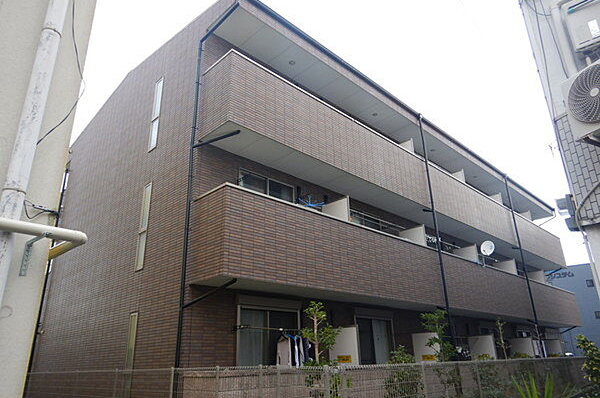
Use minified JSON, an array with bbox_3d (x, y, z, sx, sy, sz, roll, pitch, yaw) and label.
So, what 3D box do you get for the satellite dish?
[{"bbox_3d":[6.305,1.662,13.965,0.335,0.517,0.477,18,-28,-40],"label":"satellite dish"}]

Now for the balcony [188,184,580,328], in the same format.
[{"bbox_3d":[5.634,2.967,13.366,19.958,1.502,0.979,18,-29,-41],"label":"balcony"}]

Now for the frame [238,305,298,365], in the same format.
[{"bbox_3d":[-0.559,3.100,7.930,1.643,1.978,0.112,18,-29,-41],"label":"frame"}]

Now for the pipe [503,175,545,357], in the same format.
[{"bbox_3d":[8.804,2.861,16.213,0.090,8.500,0.090,18,-29,-41],"label":"pipe"}]

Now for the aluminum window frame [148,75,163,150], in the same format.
[{"bbox_3d":[-3.488,-2.049,10.151,0.101,1.978,0.396,18,-29,-41],"label":"aluminum window frame"}]

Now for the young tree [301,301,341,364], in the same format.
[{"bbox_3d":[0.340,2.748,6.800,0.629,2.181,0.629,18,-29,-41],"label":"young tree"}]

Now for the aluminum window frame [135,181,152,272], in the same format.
[{"bbox_3d":[-3.414,0.592,9.110,0.101,1.978,0.396,18,-29,-41],"label":"aluminum window frame"}]

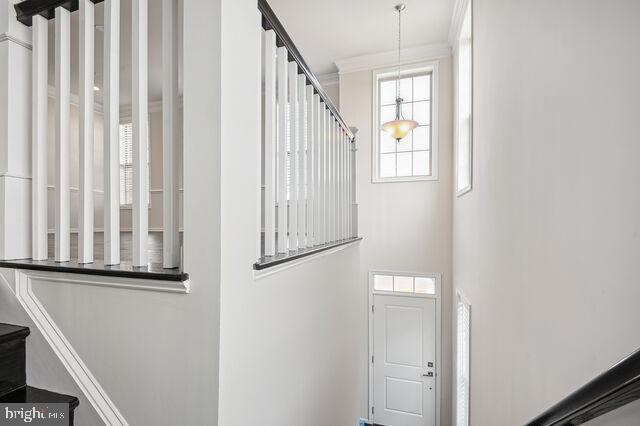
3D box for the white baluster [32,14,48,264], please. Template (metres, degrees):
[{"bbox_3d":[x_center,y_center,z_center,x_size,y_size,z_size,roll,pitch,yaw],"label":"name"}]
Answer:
[{"bbox_3d":[-1.054,-0.278,1.071,0.031,0.910,0.031,0,-1,18],"label":"white baluster"}]

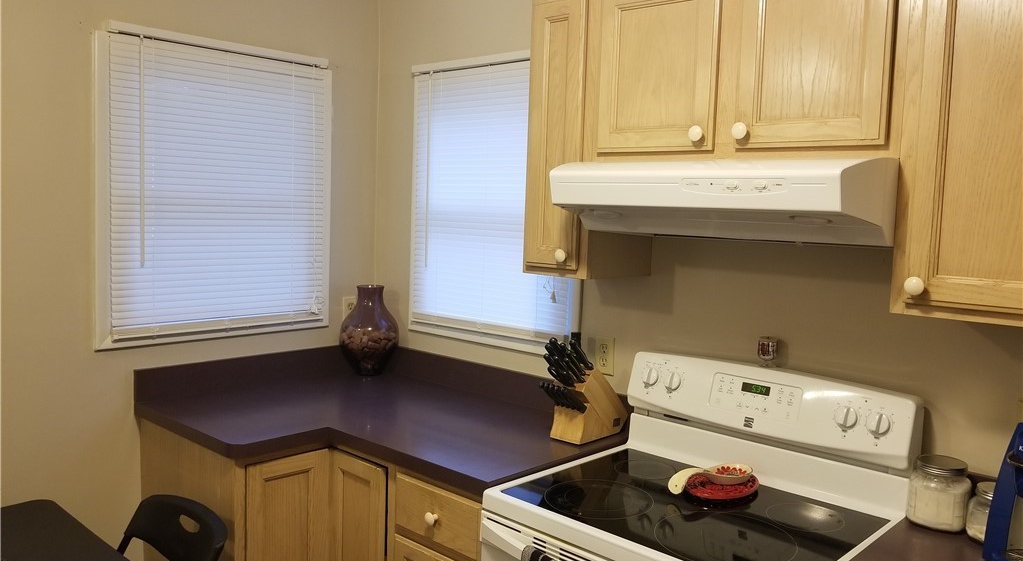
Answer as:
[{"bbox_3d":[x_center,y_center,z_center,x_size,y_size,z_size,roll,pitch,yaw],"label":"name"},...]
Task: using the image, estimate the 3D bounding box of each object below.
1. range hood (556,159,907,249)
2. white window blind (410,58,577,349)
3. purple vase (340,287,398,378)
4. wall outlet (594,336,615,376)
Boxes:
[{"bbox_3d":[0.522,-0.185,1.808,0.730,0.171,0.485,7,7,43],"label":"range hood"},{"bbox_3d":[-0.083,-0.290,2.669,0.820,0.962,0.045,7,7,43],"label":"white window blind"},{"bbox_3d":[-0.560,0.198,2.993,0.235,0.337,0.235,2,5,0],"label":"purple vase"},{"bbox_3d":[0.286,0.235,2.385,0.072,0.117,0.010,7,7,43],"label":"wall outlet"}]

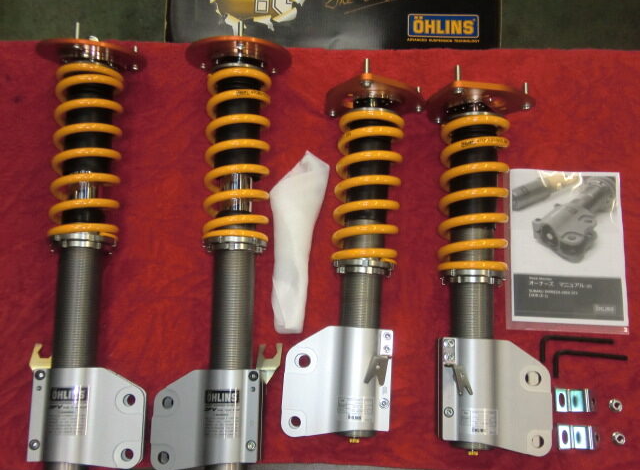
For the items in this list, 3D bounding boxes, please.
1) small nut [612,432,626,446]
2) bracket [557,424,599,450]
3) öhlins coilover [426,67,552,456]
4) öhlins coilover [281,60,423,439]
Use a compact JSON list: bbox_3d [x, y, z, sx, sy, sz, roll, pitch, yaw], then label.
[{"bbox_3d":[0.374,0.254,0.832,0.015,0.010,0.015,-1,76,3],"label":"small nut"},{"bbox_3d":[0.324,0.254,0.833,0.049,0.014,0.027,0,77,3],"label":"bracket"},{"bbox_3d":[0.213,0.034,0.833,0.155,0.128,0.475,2,81,3],"label":"öhlins coilover"},{"bbox_3d":[0.049,0.025,0.855,0.167,0.133,0.476,3,81,4],"label":"öhlins coilover"}]

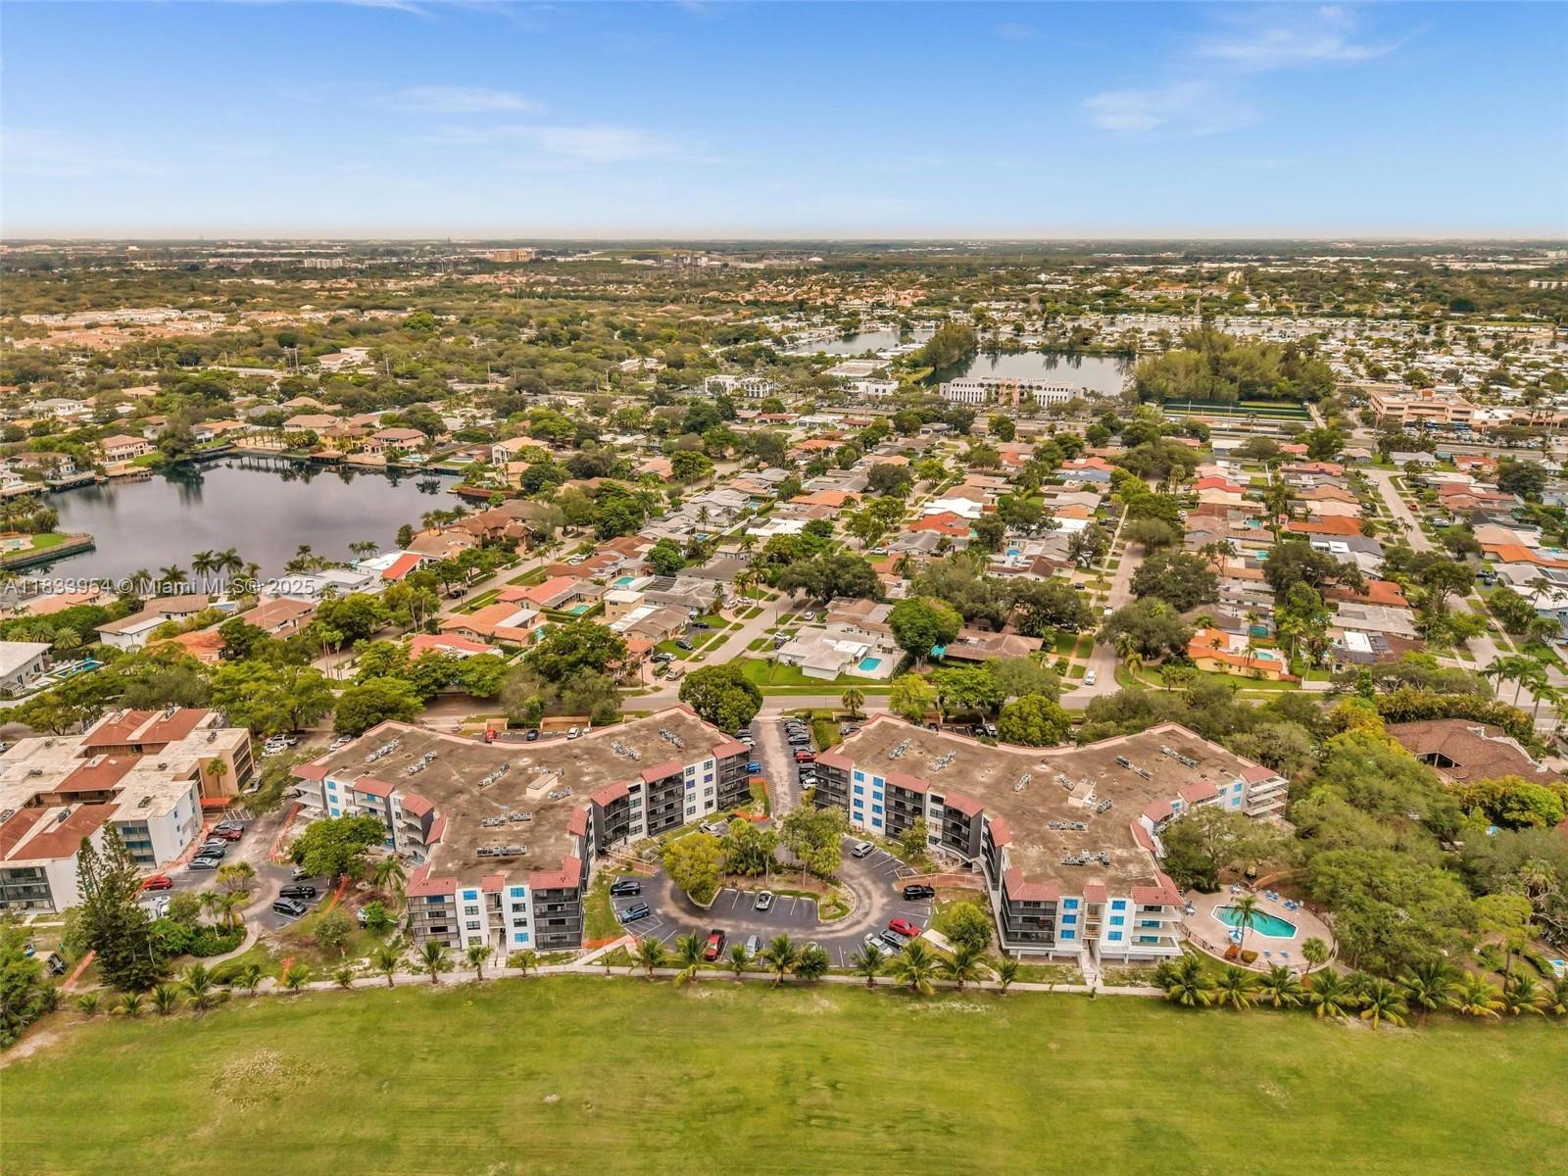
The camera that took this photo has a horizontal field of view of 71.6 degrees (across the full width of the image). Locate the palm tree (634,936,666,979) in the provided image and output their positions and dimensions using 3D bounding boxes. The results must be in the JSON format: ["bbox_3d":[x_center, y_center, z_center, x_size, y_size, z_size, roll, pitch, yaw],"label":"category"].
[{"bbox_3d":[-18.444,51.639,151.242,5.000,6.400,5.000,0,18,0],"label":"palm tree"}]

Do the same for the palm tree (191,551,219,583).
[{"bbox_3d":[-166.074,-4.165,313.338,7.600,12.490,7.600,0,18,0],"label":"palm tree"}]

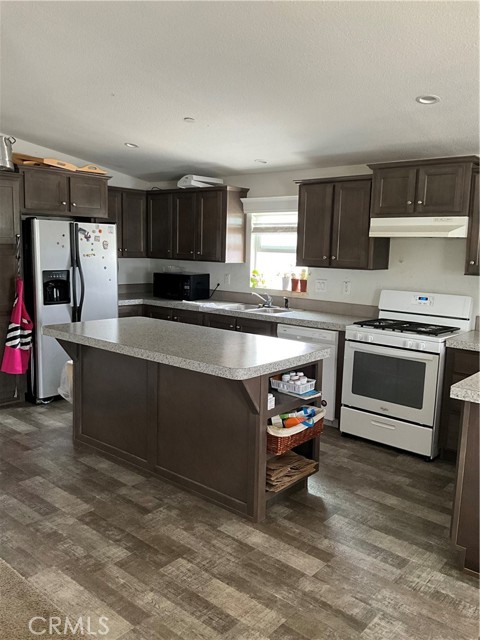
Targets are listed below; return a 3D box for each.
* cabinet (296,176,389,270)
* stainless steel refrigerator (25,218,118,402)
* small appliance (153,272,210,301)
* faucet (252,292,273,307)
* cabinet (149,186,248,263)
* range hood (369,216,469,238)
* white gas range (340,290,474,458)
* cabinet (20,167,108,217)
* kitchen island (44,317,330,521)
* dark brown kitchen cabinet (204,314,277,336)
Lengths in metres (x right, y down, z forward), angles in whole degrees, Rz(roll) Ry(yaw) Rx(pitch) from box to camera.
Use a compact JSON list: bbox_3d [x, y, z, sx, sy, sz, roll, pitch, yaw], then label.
[{"bbox_3d":[0.893,-0.834,4.694,0.760,0.754,0.345,8,11,39],"label":"cabinet"},{"bbox_3d":[-1.768,-0.109,5.352,0.710,1.730,0.895,8,11,39],"label":"stainless steel refrigerator"},{"bbox_3d":[-0.644,-0.372,5.956,0.500,0.275,0.365,6,9,30],"label":"small appliance"},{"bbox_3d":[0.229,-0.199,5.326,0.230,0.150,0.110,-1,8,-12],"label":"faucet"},{"bbox_3d":[-0.509,-1.030,5.860,1.270,0.749,0.345,8,11,39],"label":"cabinet"},{"bbox_3d":[1.444,-0.715,4.192,0.755,0.147,0.420,8,11,39],"label":"range hood"},{"bbox_3d":[1.302,0.396,4.248,0.757,1.176,0.690,8,11,39],"label":"white gas range"},{"bbox_3d":[-1.822,-1.196,5.205,0.620,0.400,0.930,8,11,39],"label":"cabinet"},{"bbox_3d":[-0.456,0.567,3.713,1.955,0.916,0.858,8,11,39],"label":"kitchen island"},{"bbox_3d":[0.167,0.372,5.282,0.908,0.880,0.620,8,11,39],"label":"dark brown kitchen cabinet"}]

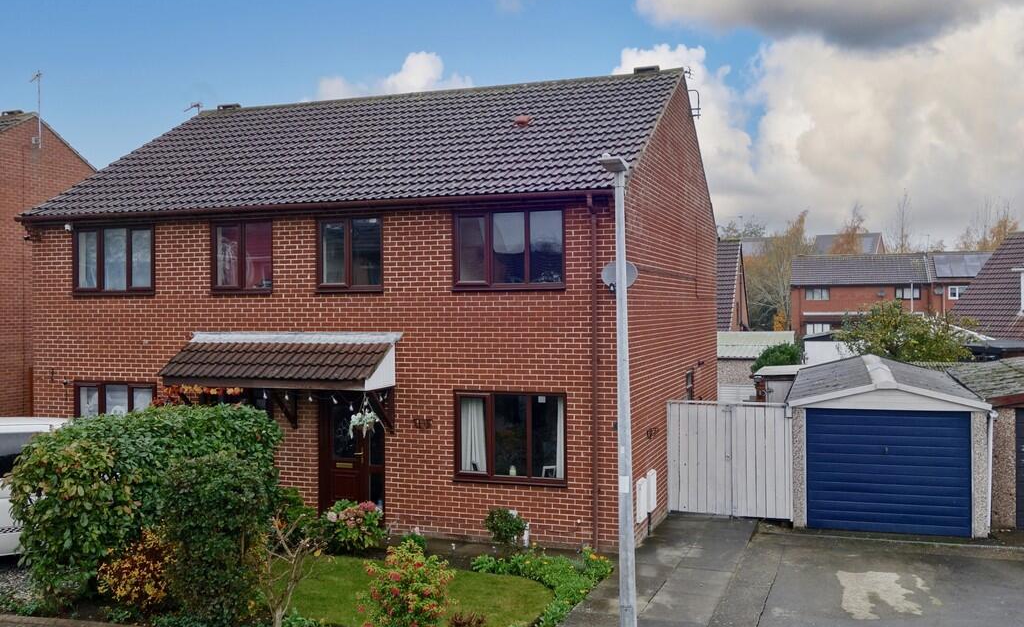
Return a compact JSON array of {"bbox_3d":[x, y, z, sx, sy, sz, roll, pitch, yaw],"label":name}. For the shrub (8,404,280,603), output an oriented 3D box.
[{"bbox_3d":[-4.650,2.330,10.100,2.550,1.930,2.200,0,0,20],"label":"shrub"}]

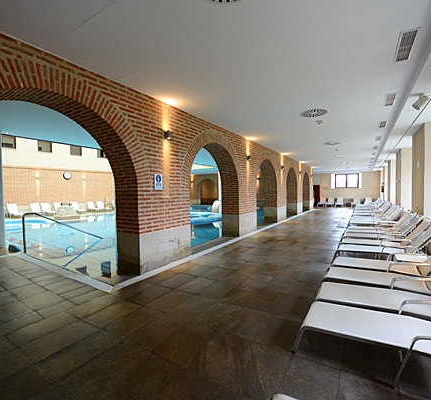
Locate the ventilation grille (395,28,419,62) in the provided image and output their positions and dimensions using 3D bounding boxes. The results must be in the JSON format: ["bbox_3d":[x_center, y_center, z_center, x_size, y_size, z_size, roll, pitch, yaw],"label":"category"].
[{"bbox_3d":[2.505,-2.006,3.077,0.182,0.030,0.807,0,2,32],"label":"ventilation grille"}]

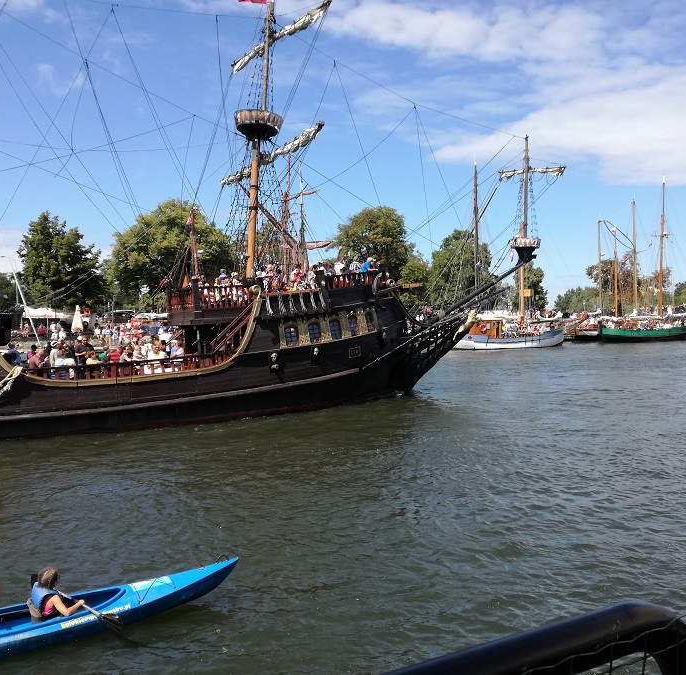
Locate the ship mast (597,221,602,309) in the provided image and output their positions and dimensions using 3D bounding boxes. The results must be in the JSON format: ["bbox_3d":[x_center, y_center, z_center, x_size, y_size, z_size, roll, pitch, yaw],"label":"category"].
[{"bbox_3d":[32.519,-9.128,89.000,0.350,11.600,0.350,0,2,0],"label":"ship mast"}]

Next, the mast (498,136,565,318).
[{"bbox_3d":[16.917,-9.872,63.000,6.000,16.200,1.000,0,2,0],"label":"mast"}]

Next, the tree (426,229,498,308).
[{"bbox_3d":[15.530,-8.519,92.000,9.200,11.800,8.800,0,2,0],"label":"tree"}]

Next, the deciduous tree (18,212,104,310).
[{"bbox_3d":[-32.999,-8.410,82.000,9.600,12.300,9.200,0,2,0],"label":"deciduous tree"}]

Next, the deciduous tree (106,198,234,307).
[{"bbox_3d":[-21.008,-9.566,85.000,14.300,14.300,13.000,0,2,0],"label":"deciduous tree"}]

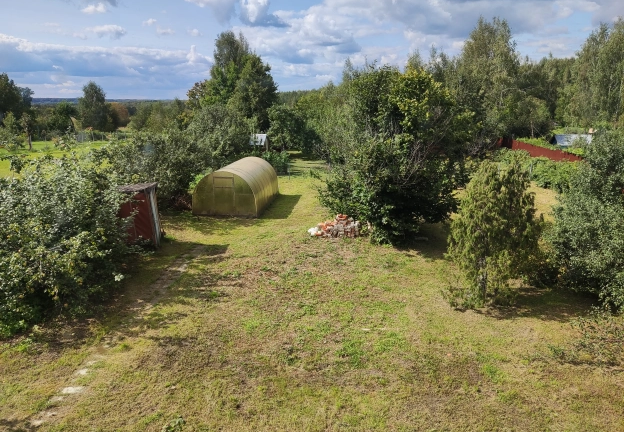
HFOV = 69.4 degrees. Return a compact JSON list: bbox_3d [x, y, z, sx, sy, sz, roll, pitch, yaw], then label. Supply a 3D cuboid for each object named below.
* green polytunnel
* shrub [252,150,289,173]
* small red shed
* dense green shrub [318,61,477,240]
[{"bbox_3d":[-3.686,-1.721,23.164,3.000,2.100,5.900,2,14,5],"label":"green polytunnel"},{"bbox_3d":[-3.067,-4.038,33.247,2.800,1.750,2.000,1,14,0],"label":"shrub"},{"bbox_3d":[-6.199,-0.081,16.272,1.300,2.200,1.250,-1,14,-7],"label":"small red shed"},{"bbox_3d":[3.199,-2.312,17.326,5.800,6.300,5.200,2,14,6],"label":"dense green shrub"}]

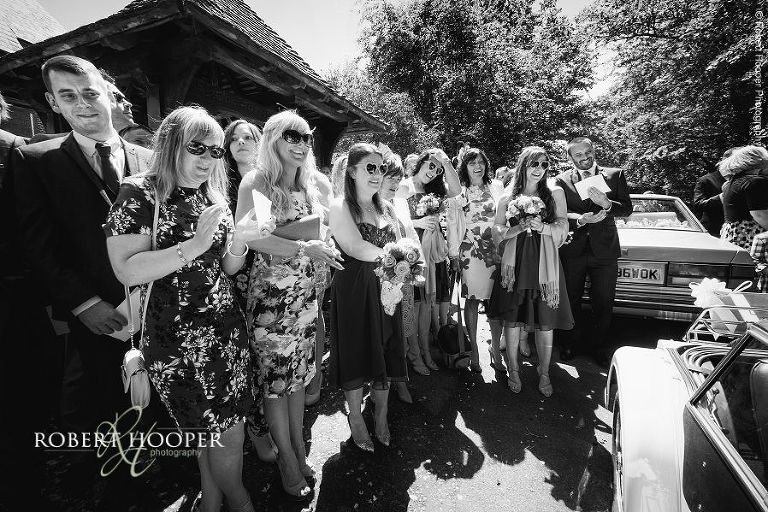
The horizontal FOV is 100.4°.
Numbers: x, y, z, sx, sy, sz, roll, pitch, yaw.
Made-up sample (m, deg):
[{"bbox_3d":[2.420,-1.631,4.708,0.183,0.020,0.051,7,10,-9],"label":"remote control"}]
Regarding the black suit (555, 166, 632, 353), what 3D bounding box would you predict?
[{"bbox_3d":[1.713,0.079,2.642,0.580,1.581,0.400,6,12,30],"label":"black suit"}]

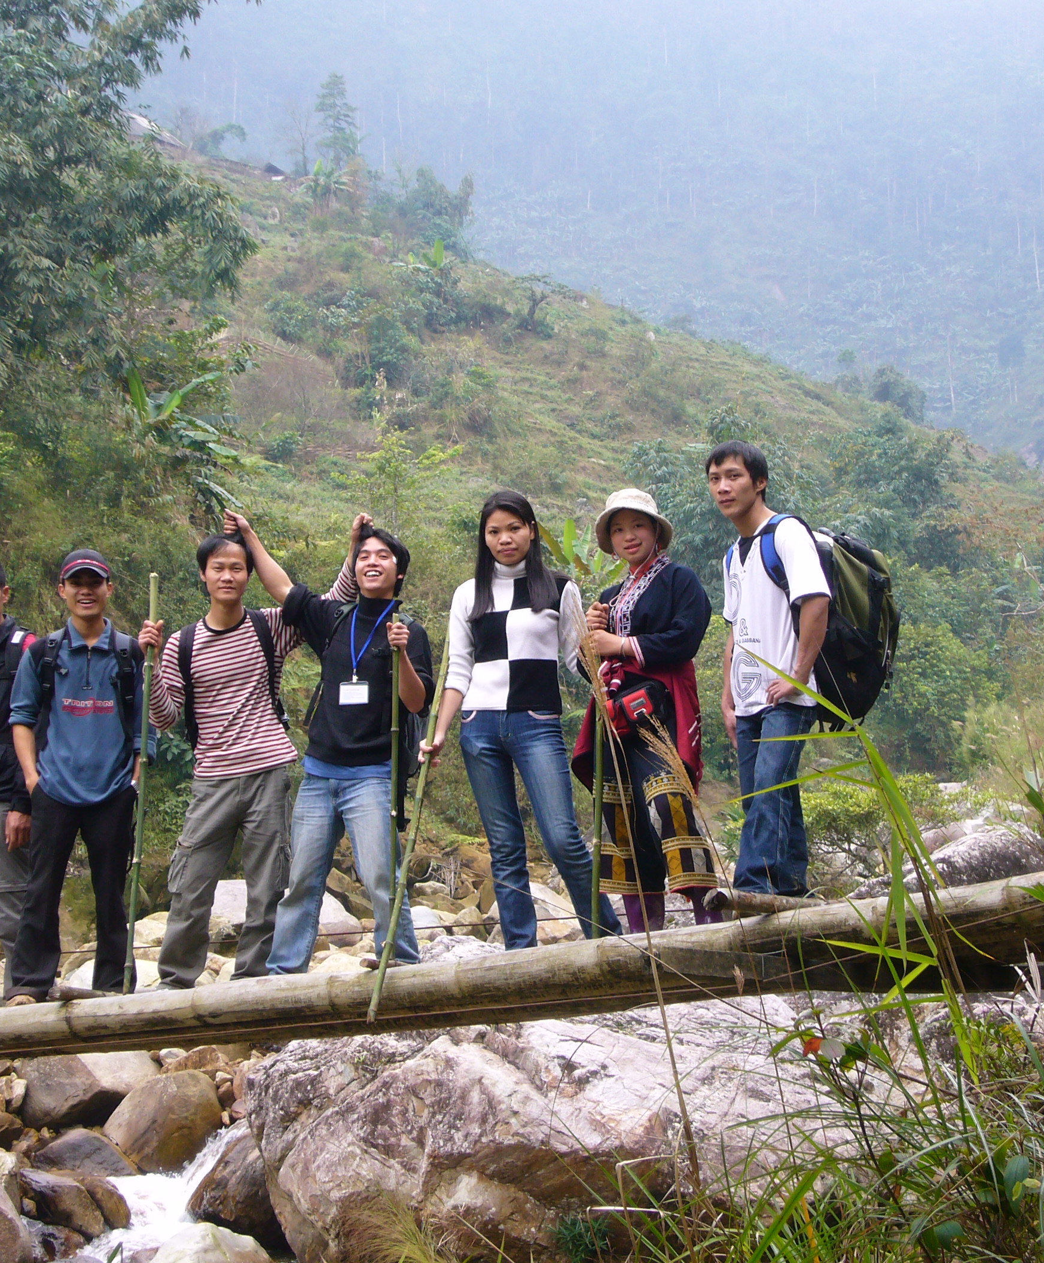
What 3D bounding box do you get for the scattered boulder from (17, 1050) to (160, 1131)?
[{"bbox_3d":[-1.861,1.963,13.200,0.620,0.380,0.500,0,1,0],"label":"scattered boulder"}]

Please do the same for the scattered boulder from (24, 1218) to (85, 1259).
[{"bbox_3d":[-1.801,2.343,11.800,0.260,0.170,0.220,0,1,0],"label":"scattered boulder"}]

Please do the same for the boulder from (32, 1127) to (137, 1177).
[{"bbox_3d":[-1.784,2.133,12.500,0.430,0.230,0.350,0,1,0],"label":"boulder"}]

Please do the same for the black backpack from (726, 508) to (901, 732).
[{"bbox_3d":[1.041,-0.040,10.950,0.470,0.750,0.390,-1,1,-33],"label":"black backpack"}]

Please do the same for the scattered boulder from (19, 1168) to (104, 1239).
[{"bbox_3d":[-1.755,2.182,11.700,0.340,0.270,0.310,0,1,0],"label":"scattered boulder"}]

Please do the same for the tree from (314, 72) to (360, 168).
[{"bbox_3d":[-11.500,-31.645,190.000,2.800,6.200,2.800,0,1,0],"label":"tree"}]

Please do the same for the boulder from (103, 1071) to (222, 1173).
[{"bbox_3d":[-1.512,2.068,12.900,0.500,0.430,0.440,0,1,0],"label":"boulder"}]

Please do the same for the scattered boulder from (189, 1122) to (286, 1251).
[{"bbox_3d":[-1.105,2.171,12.000,0.420,0.500,0.460,0,1,0],"label":"scattered boulder"}]

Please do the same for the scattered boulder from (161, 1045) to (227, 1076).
[{"bbox_3d":[-1.521,1.984,14.200,0.310,0.170,0.260,0,1,0],"label":"scattered boulder"}]

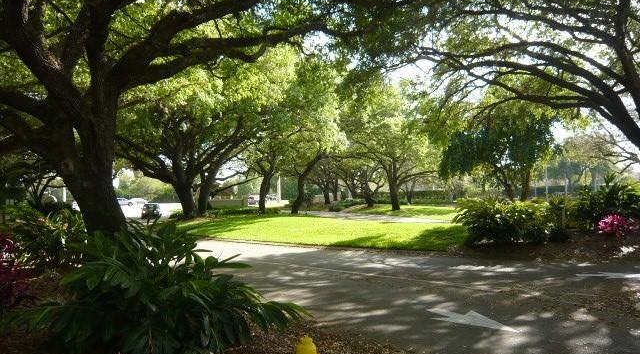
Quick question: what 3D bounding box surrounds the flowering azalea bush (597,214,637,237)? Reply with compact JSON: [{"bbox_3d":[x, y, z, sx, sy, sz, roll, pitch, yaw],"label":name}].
[{"bbox_3d":[10.770,1.780,18.800,1.320,0.860,1.150,-1,-3,27],"label":"flowering azalea bush"}]

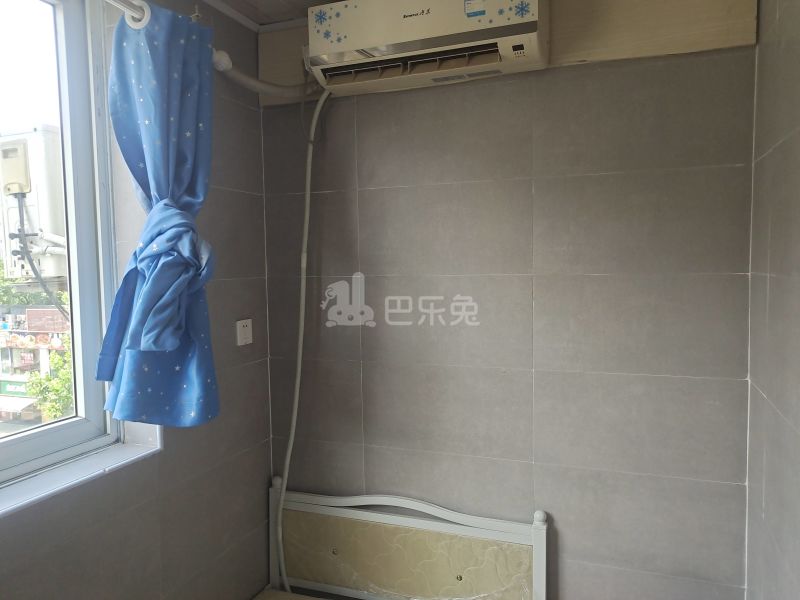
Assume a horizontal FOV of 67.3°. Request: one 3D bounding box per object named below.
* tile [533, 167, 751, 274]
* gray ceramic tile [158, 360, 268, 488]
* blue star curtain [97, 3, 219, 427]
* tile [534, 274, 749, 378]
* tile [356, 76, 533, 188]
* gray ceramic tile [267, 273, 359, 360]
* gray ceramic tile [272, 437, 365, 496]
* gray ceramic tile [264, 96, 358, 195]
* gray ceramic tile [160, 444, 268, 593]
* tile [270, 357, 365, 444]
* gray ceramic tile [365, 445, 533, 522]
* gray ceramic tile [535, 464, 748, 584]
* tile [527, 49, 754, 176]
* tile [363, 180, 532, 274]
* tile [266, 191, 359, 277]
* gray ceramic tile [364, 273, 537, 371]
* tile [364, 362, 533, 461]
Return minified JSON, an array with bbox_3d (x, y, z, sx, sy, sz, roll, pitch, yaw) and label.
[{"bbox_3d":[0.699,-0.225,1.771,0.600,0.300,0.010,0,4,21],"label":"tile"},{"bbox_3d":[-0.595,0.385,1.983,0.010,0.300,0.600,0,4,20],"label":"gray ceramic tile"},{"bbox_3d":[-0.635,-0.207,1.597,0.190,1.090,0.250,0,4,21],"label":"blue star curtain"},{"bbox_3d":[0.703,0.074,1.794,0.596,0.300,0.014,0,4,21],"label":"tile"},{"bbox_3d":[0.135,-0.529,1.973,0.600,0.300,0.014,0,4,21],"label":"tile"},{"bbox_3d":[-0.313,0.066,2.181,0.377,0.300,0.012,0,4,21],"label":"gray ceramic tile"},{"bbox_3d":[-0.303,0.666,2.217,0.379,0.300,0.010,0,4,21],"label":"gray ceramic tile"},{"bbox_3d":[-0.322,-0.532,2.148,0.379,0.300,0.014,0,4,21],"label":"gray ceramic tile"},{"bbox_3d":[-0.586,0.683,1.998,0.012,0.300,0.600,0,4,19],"label":"gray ceramic tile"},{"bbox_3d":[-0.308,0.367,2.199,0.379,0.300,0.010,0,4,21],"label":"tile"},{"bbox_3d":[0.153,0.669,2.041,0.600,0.300,0.010,0,4,21],"label":"gray ceramic tile"},{"bbox_3d":[0.712,0.673,1.828,0.596,0.300,0.014,0,4,21],"label":"gray ceramic tile"},{"bbox_3d":[0.694,-0.525,1.759,0.596,0.300,0.014,0,4,21],"label":"tile"},{"bbox_3d":[0.139,-0.230,1.989,0.600,0.300,0.012,0,4,21],"label":"tile"},{"bbox_3d":[-0.318,-0.233,2.163,0.377,0.300,0.012,0,4,21],"label":"tile"},{"bbox_3d":[0.143,0.070,2.008,0.600,0.300,0.012,0,4,21],"label":"gray ceramic tile"},{"bbox_3d":[0.148,0.370,2.023,0.600,0.300,0.010,0,4,21],"label":"tile"}]

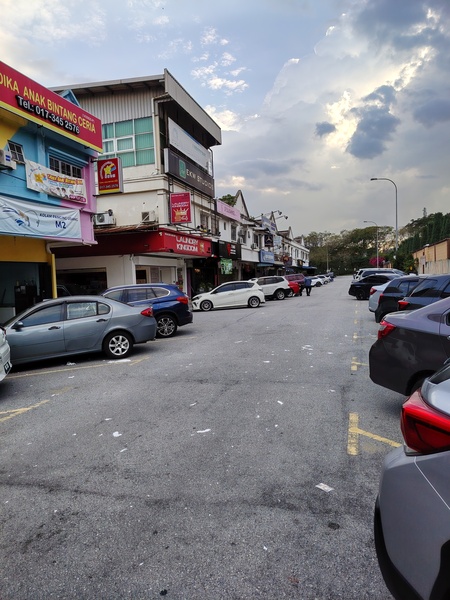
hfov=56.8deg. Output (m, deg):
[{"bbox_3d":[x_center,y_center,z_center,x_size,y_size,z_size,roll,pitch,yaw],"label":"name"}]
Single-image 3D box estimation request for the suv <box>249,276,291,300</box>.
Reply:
[{"bbox_3d":[2.311,-0.799,29.090,4.500,1.670,1.800,-4,4,-26],"label":"suv"}]

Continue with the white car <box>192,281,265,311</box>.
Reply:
[{"bbox_3d":[0.004,-0.295,21.896,3.900,1.500,1.735,-4,3,-21],"label":"white car"}]

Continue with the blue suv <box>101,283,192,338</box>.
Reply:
[{"bbox_3d":[-3.323,0.373,12.439,4.450,1.600,1.820,-4,4,-27],"label":"blue suv"}]

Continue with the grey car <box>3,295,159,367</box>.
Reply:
[{"bbox_3d":[-3.853,0.646,9.362,4.480,1.440,1.730,-4,4,-29],"label":"grey car"}]

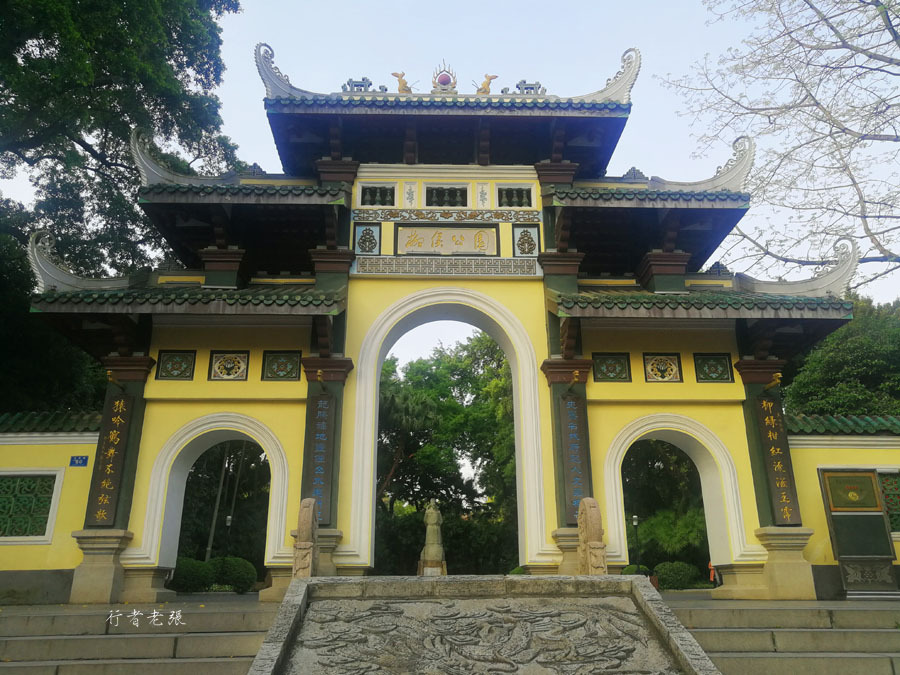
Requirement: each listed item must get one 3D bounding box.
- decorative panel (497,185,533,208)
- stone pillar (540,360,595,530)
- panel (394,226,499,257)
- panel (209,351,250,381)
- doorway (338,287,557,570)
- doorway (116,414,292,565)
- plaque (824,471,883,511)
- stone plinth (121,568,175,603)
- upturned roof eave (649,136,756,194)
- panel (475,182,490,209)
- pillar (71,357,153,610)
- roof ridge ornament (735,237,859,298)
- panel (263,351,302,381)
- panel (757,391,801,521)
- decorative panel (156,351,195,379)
[{"bbox_3d":[1.245,-2.700,13.552,0.724,0.529,0.150,0,-20,-2],"label":"decorative panel"},{"bbox_3d":[2.011,1.816,11.767,0.842,2.763,0.750,0,-20,-2],"label":"stone pillar"},{"bbox_3d":[-0.054,-1.783,13.124,1.886,0.595,0.100,0,-20,-2],"label":"panel"},{"bbox_3d":[-3.833,0.494,12.201,0.687,0.545,0.100,0,-20,-2],"label":"panel"},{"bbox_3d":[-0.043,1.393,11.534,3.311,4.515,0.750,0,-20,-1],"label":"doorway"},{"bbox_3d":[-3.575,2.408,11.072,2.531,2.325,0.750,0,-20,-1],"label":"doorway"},{"bbox_3d":[6.145,2.365,10.725,0.777,0.578,0.060,0,-20,-1],"label":"plaque"},{"bbox_3d":[-4.285,3.501,9.930,0.610,0.449,0.840,0,-19,-2],"label":"stone plinth"},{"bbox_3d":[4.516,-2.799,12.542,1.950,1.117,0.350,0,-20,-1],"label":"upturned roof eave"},{"bbox_3d":[0.590,-2.523,12.614,0.267,0.508,0.070,0,-20,-1],"label":"panel"},{"bbox_3d":[-5.393,2.269,11.419,0.769,3.854,0.820,0,-20,-2],"label":"pillar"},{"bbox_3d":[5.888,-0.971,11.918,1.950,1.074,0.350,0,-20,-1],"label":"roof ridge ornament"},{"bbox_3d":[-2.747,0.469,11.460,0.630,0.510,0.070,0,-20,-1],"label":"panel"},{"bbox_3d":[4.723,1.746,10.074,0.372,1.817,0.060,0,-19,-2],"label":"panel"},{"bbox_3d":[-4.746,0.491,12.175,0.659,0.540,0.100,0,-20,-2],"label":"decorative panel"}]

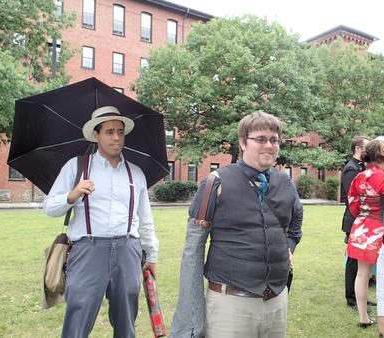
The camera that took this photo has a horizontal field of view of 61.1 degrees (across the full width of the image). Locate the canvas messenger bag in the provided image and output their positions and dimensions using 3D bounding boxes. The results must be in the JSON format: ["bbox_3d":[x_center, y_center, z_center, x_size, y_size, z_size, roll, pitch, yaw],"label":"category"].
[{"bbox_3d":[-0.660,0.345,1.790,0.240,0.820,0.340,1,-3,-25],"label":"canvas messenger bag"}]

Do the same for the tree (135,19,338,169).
[{"bbox_3d":[3.200,-4.500,23.500,14.200,13.300,13.000,0,-2,0],"label":"tree"}]

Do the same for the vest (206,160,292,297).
[{"bbox_3d":[0.258,0.284,1.500,0.430,0.600,0.320,1,-3,-25],"label":"vest"}]

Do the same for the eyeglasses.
[{"bbox_3d":[0.315,-0.127,1.475,0.145,0.042,0.140,1,-3,-22],"label":"eyeglasses"}]

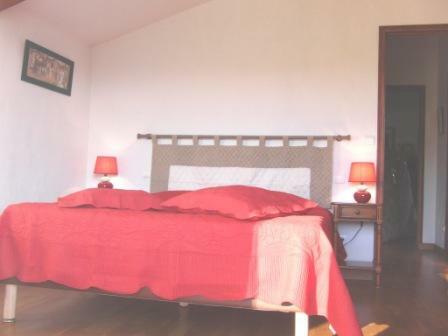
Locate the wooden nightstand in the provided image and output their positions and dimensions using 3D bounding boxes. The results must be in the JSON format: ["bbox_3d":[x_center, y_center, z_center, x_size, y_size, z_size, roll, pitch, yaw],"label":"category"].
[{"bbox_3d":[1.067,0.609,3.900,0.387,0.639,0.285,1,-1,12],"label":"wooden nightstand"}]

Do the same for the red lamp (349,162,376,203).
[{"bbox_3d":[1.129,0.124,3.897,0.217,0.334,0.217,1,-1,12],"label":"red lamp"}]

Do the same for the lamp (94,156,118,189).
[{"bbox_3d":[-1.073,0.064,4.374,0.217,0.334,0.217,1,-1,12],"label":"lamp"}]

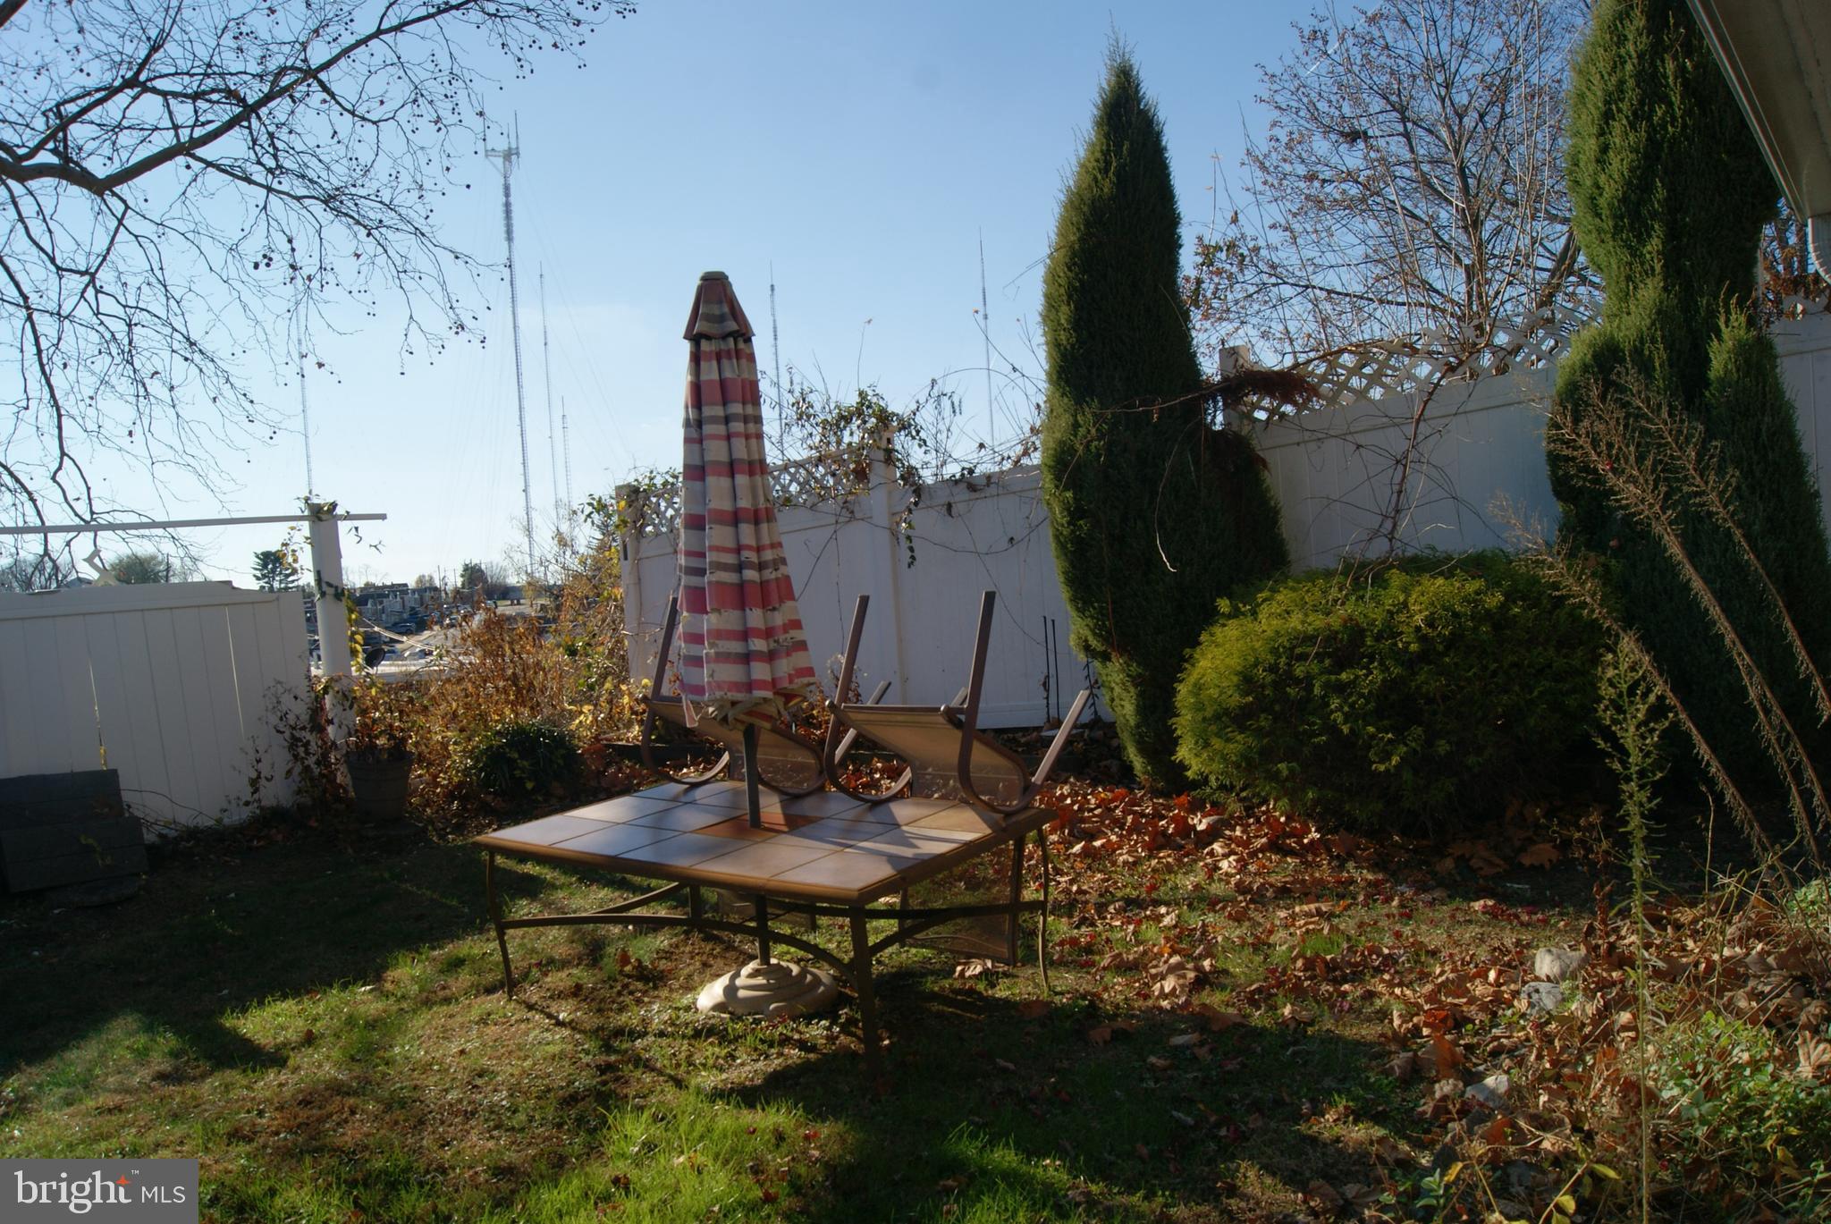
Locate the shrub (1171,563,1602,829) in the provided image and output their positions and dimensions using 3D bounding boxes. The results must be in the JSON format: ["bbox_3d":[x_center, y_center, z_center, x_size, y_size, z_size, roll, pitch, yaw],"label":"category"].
[{"bbox_3d":[2.005,0.341,5.900,1.800,1.100,1.550,-4,3,0],"label":"shrub"}]

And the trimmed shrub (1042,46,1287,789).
[{"bbox_3d":[1.194,-0.917,6.650,1.180,3.500,1.100,-4,3,0],"label":"trimmed shrub"}]

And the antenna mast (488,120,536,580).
[{"bbox_3d":[-48.834,-32.284,170.000,4.100,57.500,3.800,-4,3,0],"label":"antenna mast"}]

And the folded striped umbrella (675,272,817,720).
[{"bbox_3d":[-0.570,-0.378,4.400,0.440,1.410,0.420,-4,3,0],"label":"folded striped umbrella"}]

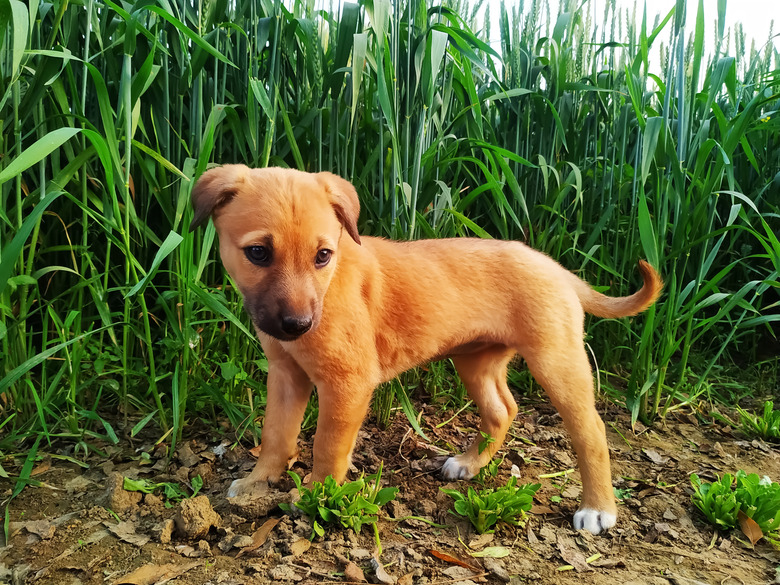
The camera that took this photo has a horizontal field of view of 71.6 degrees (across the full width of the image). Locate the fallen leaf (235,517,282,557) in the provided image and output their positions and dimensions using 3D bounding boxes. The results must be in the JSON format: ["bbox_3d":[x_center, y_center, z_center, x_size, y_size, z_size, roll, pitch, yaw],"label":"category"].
[{"bbox_3d":[-0.115,0.214,0.475,0.012,0.010,0.056,7,20,19],"label":"fallen leaf"}]

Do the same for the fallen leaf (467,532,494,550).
[{"bbox_3d":[0.082,0.222,0.484,0.009,0.006,0.035,7,9,42],"label":"fallen leaf"}]

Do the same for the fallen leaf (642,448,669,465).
[{"bbox_3d":[0.324,0.203,0.666,0.029,0.006,0.024,16,22,42],"label":"fallen leaf"}]

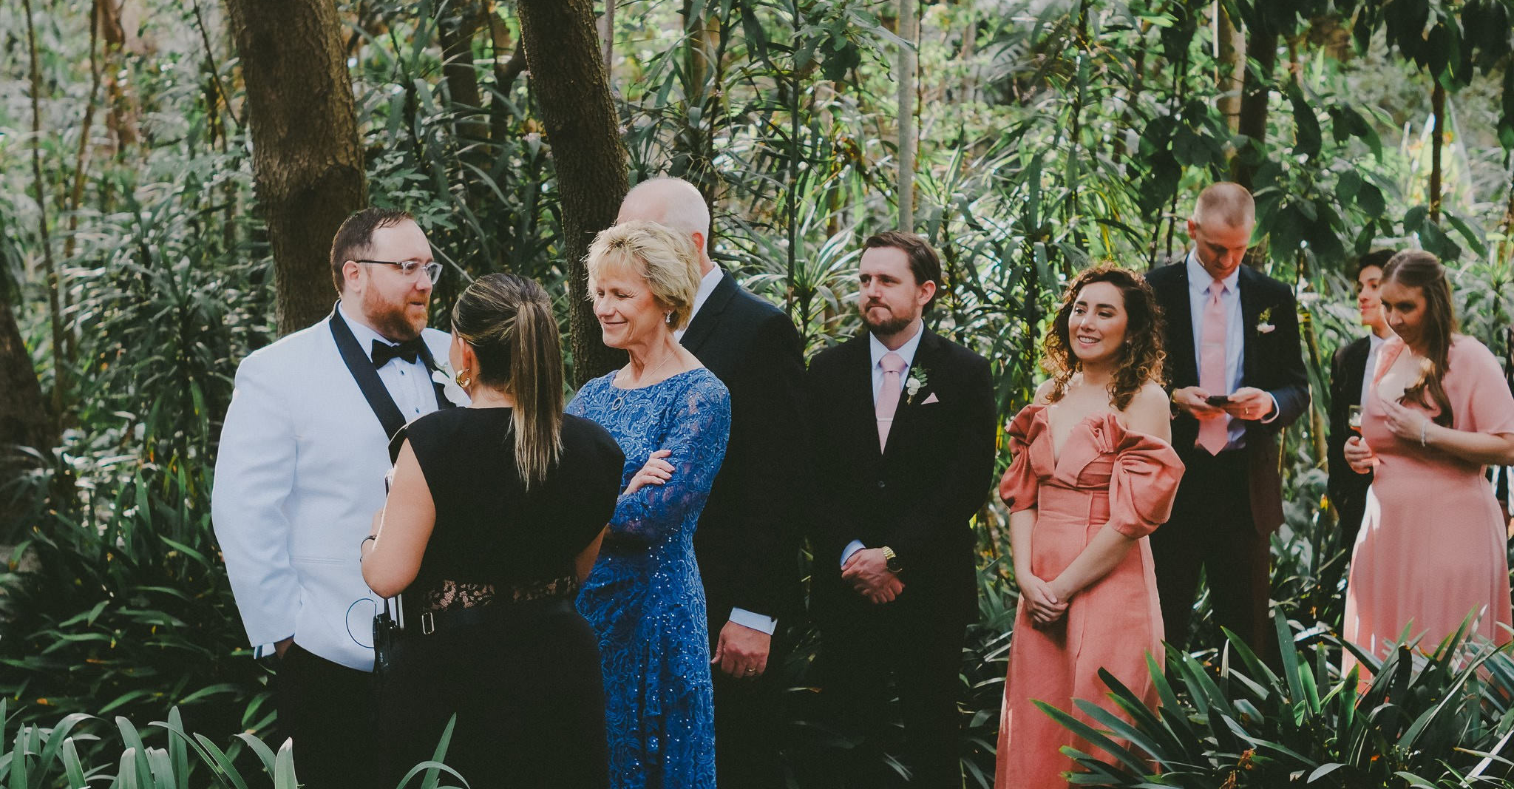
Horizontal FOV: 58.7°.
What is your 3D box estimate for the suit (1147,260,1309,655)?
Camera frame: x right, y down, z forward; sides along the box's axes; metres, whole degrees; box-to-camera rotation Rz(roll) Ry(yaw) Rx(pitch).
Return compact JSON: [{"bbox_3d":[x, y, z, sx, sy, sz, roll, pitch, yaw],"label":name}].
[{"bbox_3d":[1.283,0.413,3.680,0.520,1.550,0.400,2,4,28],"label":"suit"}]

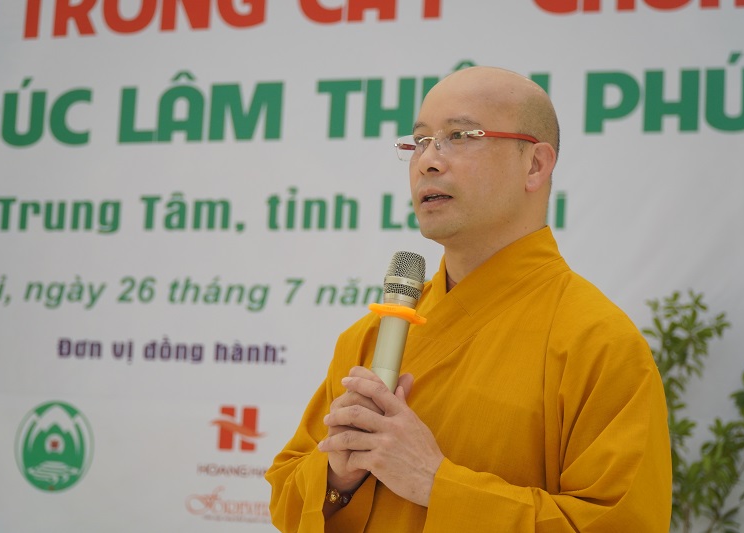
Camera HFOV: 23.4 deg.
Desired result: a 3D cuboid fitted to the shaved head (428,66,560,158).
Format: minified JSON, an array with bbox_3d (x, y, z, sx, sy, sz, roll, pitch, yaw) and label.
[{"bbox_3d":[0.154,-0.189,2.280,0.187,0.138,0.160,8,-6,-42],"label":"shaved head"}]

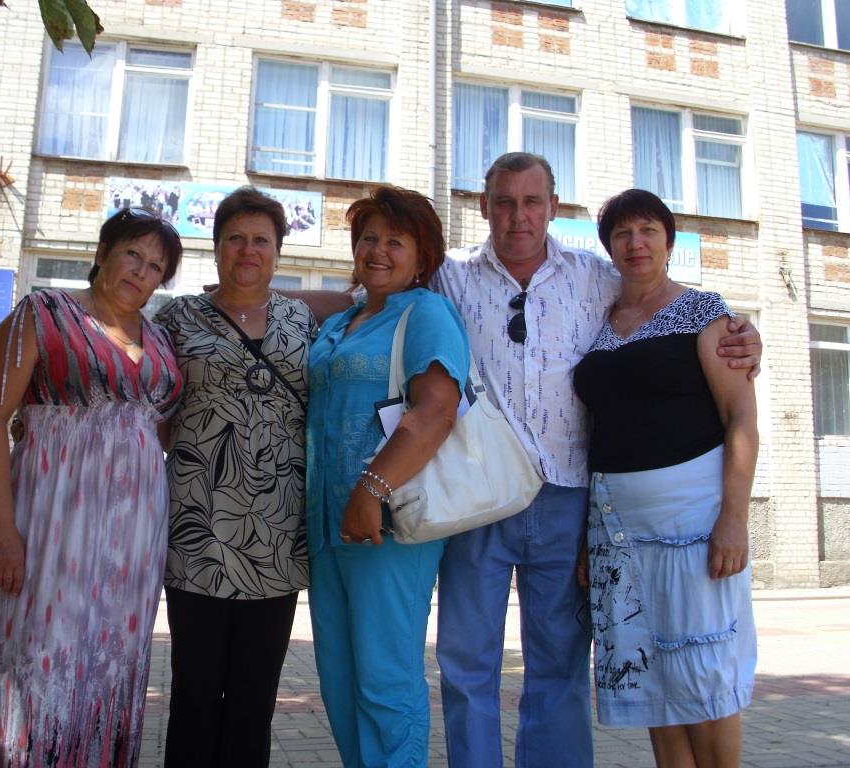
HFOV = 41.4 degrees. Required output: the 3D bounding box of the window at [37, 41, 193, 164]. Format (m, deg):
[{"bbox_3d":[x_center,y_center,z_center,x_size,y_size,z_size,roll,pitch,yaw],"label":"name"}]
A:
[{"bbox_3d":[-4.238,-3.855,15.392,2.030,1.760,0.150,3,-10,-14],"label":"window"}]

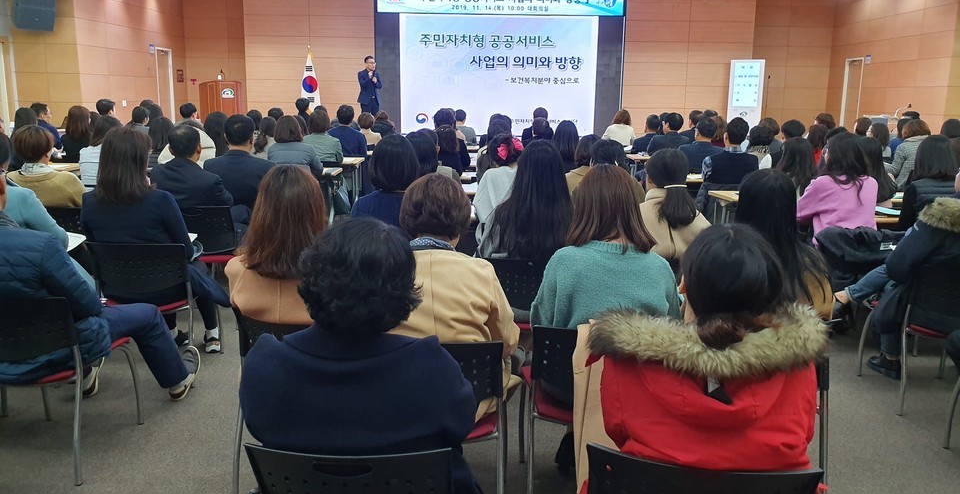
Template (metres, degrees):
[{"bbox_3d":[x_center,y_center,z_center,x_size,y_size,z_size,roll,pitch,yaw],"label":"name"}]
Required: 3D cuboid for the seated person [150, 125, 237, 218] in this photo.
[{"bbox_3d":[-1.825,-0.168,5.004,0.520,1.290,0.780,4,12,18],"label":"seated person"}]

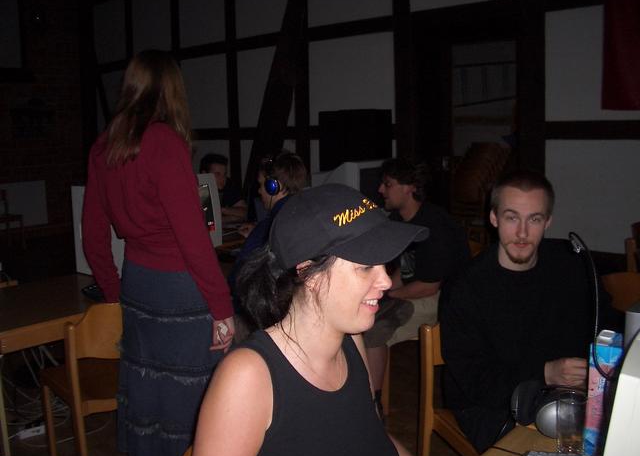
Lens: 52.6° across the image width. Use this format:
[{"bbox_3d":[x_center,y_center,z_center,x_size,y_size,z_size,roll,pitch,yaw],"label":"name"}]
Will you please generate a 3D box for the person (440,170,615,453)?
[{"bbox_3d":[0.649,0.484,1.853,0.540,1.270,0.720,-5,9,-25],"label":"person"}]

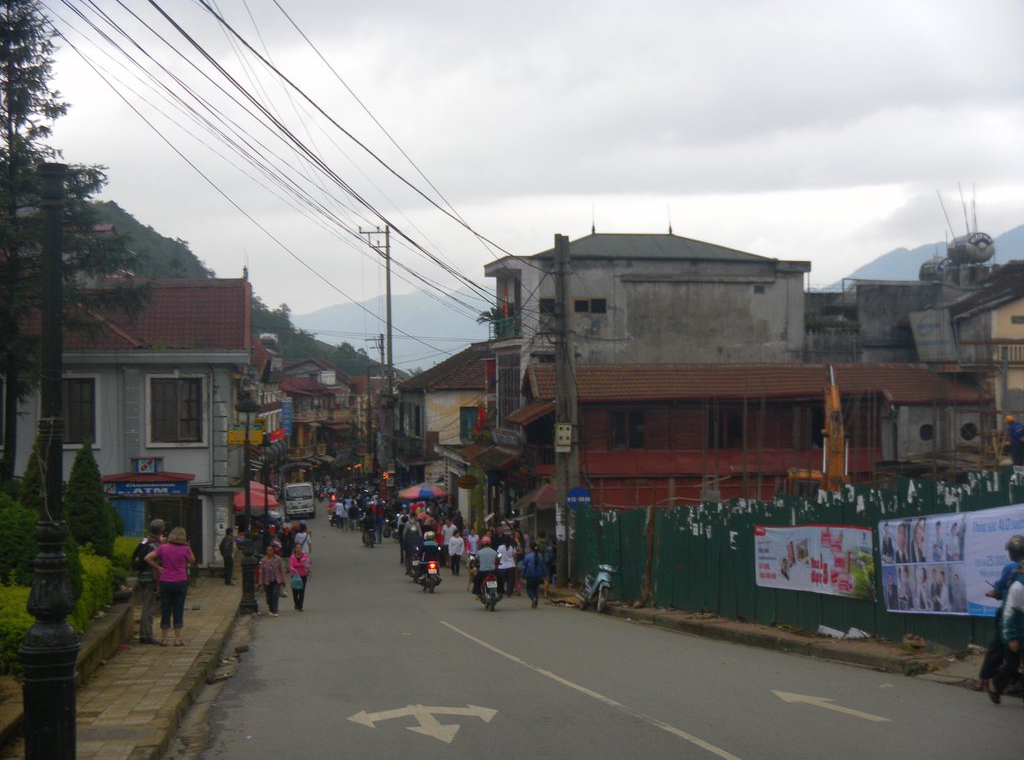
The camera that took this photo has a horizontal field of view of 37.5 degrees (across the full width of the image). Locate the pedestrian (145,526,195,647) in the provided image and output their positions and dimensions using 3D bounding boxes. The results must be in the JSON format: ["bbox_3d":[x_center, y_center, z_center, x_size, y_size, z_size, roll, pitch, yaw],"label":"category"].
[{"bbox_3d":[-4.760,2.881,21.000,0.680,1.656,0.420,0,0,-5],"label":"pedestrian"}]

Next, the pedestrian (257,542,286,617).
[{"bbox_3d":[-5.101,4.263,32.000,0.520,1.530,0.360,0,1,-10],"label":"pedestrian"}]

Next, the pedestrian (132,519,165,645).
[{"bbox_3d":[-5.132,2.852,21.300,0.420,1.750,0.500,-1,1,-37],"label":"pedestrian"}]

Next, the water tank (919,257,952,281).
[{"bbox_3d":[16.550,-4.171,58.000,1.130,1.150,1.650,0,1,-9],"label":"water tank"}]

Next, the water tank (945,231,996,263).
[{"bbox_3d":[17.323,-5.006,57.000,1.150,1.180,1.680,0,1,-9],"label":"water tank"}]

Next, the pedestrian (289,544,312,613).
[{"bbox_3d":[-4.755,4.451,34.000,0.480,1.510,0.380,0,0,-8],"label":"pedestrian"}]

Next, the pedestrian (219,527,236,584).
[{"bbox_3d":[-7.793,4.836,41.400,0.380,1.578,0.480,0,0,-18],"label":"pedestrian"}]

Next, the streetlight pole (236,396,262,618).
[{"bbox_3d":[-5.670,2.674,32.400,0.500,4.720,0.500,0,1,-9],"label":"streetlight pole"}]

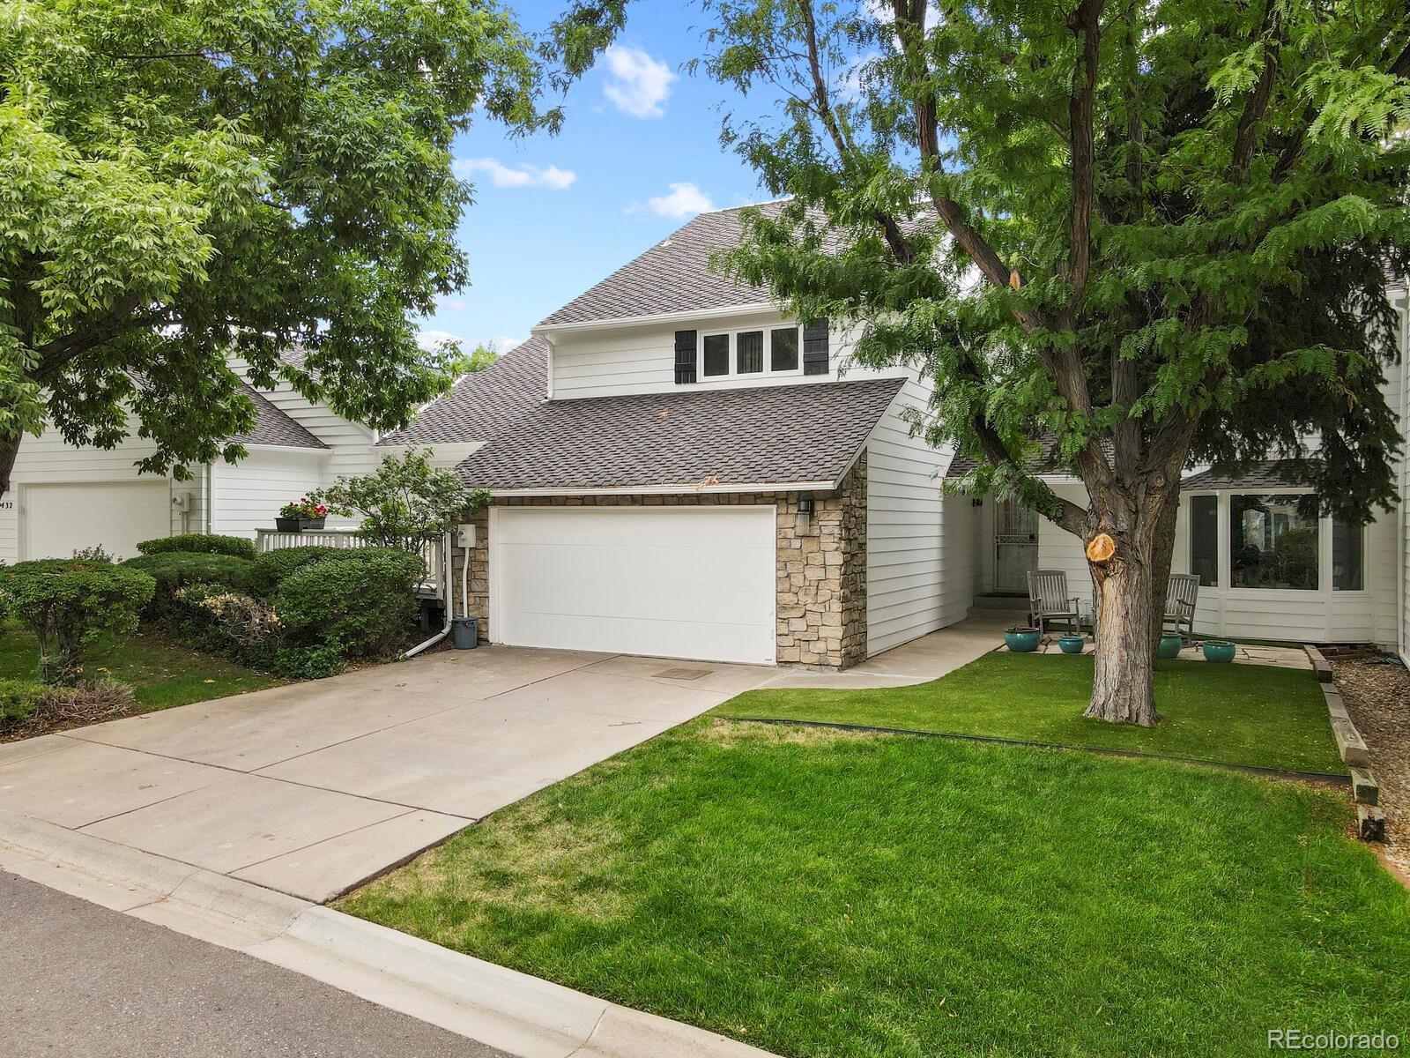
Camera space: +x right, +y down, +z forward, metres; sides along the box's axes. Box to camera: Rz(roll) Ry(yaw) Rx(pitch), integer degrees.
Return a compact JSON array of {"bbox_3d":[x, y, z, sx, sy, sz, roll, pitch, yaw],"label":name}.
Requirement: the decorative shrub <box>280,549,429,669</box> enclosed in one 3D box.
[{"bbox_3d":[-5.400,1.110,14.900,1.900,1.680,1.750,0,0,29],"label":"decorative shrub"}]

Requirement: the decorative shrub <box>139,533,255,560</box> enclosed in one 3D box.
[{"bbox_3d":[-9.100,0.750,17.500,1.750,1.280,1.550,0,0,29],"label":"decorative shrub"}]

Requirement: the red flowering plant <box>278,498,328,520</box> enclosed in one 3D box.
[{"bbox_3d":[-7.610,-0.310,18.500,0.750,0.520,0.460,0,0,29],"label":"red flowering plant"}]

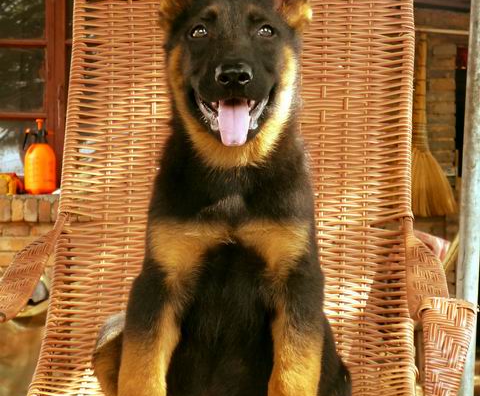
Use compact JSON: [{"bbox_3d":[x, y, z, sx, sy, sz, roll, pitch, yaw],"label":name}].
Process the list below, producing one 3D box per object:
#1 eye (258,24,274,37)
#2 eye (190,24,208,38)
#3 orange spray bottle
[{"bbox_3d":[0.028,-0.179,1.480,0.018,0.014,0.014,0,2,-6],"label":"eye"},{"bbox_3d":[-0.043,-0.178,1.480,0.019,0.015,0.014,0,2,9],"label":"eye"},{"bbox_3d":[-0.880,-0.181,6.100,0.150,0.330,0.135,0,2,6],"label":"orange spray bottle"}]

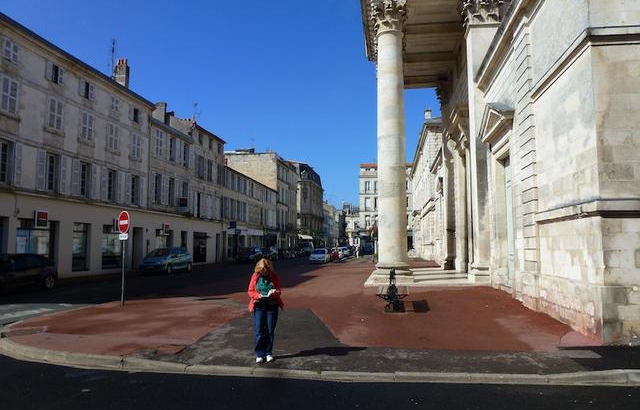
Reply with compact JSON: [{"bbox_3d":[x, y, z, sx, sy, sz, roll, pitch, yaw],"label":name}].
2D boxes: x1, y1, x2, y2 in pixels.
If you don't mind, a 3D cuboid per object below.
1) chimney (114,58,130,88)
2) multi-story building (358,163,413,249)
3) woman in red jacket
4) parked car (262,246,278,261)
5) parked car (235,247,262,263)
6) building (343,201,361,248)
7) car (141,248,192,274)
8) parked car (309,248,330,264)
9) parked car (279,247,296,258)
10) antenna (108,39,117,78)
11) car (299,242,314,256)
[{"bbox_3d":[-15.829,-10.501,37.029,0.850,2.500,0.600,-1,-5,8],"label":"chimney"},{"bbox_3d":[15.757,1.267,99.621,14.000,18.200,12.000,0,-5,5],"label":"multi-story building"},{"bbox_3d":[-0.798,1.521,6.819,0.530,1.550,0.420,0,-5,-6],"label":"woman in red jacket"},{"bbox_3d":[-6.061,5.660,54.071,1.740,1.600,4.100,-1,-5,9],"label":"parked car"},{"bbox_3d":[-7.357,5.176,48.234,1.780,1.480,4.200,-1,-5,8],"label":"parked car"},{"bbox_3d":[9.865,6.181,121.889,6.000,12.200,8.500,0,-5,5],"label":"building"},{"bbox_3d":[-9.822,3.609,29.948,1.700,1.550,3.950,-1,-5,9],"label":"car"},{"bbox_3d":[0.242,5.165,47.452,1.680,1.430,3.900,-1,-5,9],"label":"parked car"},{"bbox_3d":[-4.376,6.663,64.895,1.720,1.460,4.100,-1,-5,9],"label":"parked car"},{"bbox_3d":[-14.575,-10.308,32.623,0.600,2.692,0.600,-1,-5,9],"label":"antenna"},{"bbox_3d":[-2.210,7.199,75.662,1.900,2.100,4.700,-1,-5,8],"label":"car"}]

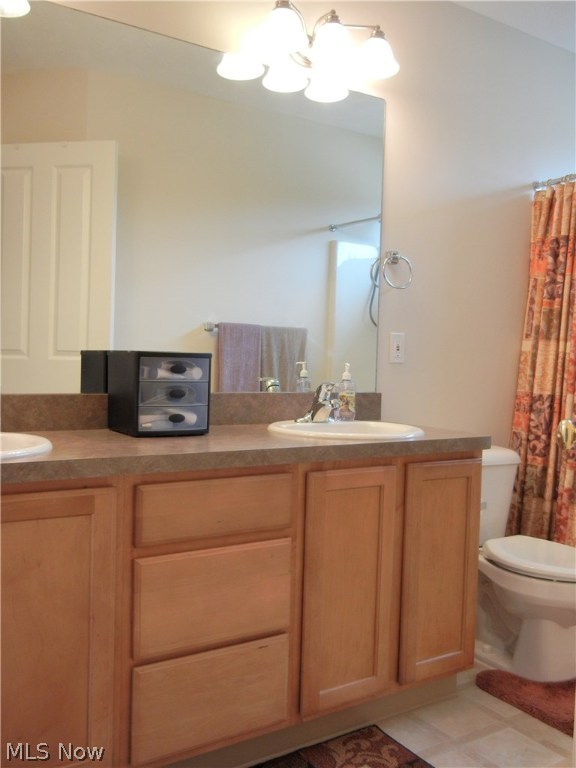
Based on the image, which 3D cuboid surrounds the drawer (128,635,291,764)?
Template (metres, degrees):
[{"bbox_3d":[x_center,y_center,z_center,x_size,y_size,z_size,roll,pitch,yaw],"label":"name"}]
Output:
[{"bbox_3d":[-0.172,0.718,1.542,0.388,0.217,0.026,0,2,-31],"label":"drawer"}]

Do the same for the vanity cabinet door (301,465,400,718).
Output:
[{"bbox_3d":[0.154,0.523,1.724,0.276,0.612,0.024,0,2,-31],"label":"vanity cabinet door"}]

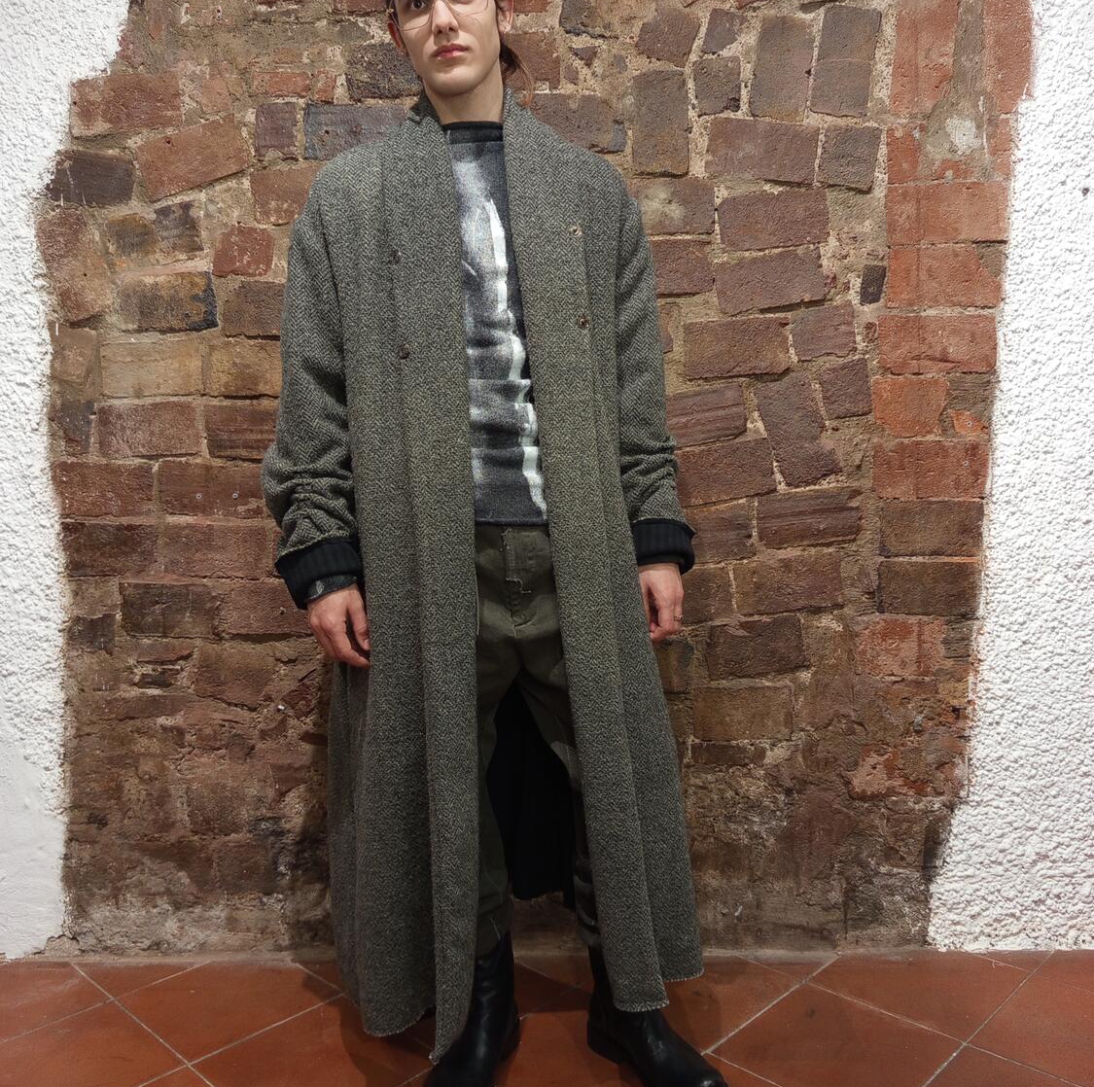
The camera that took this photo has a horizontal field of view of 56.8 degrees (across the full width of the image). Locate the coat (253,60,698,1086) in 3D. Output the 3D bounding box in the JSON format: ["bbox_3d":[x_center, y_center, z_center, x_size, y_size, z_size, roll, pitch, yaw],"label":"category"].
[{"bbox_3d":[-0.099,0.038,1.619,0.670,1.479,0.350,-2,4,-8],"label":"coat"}]

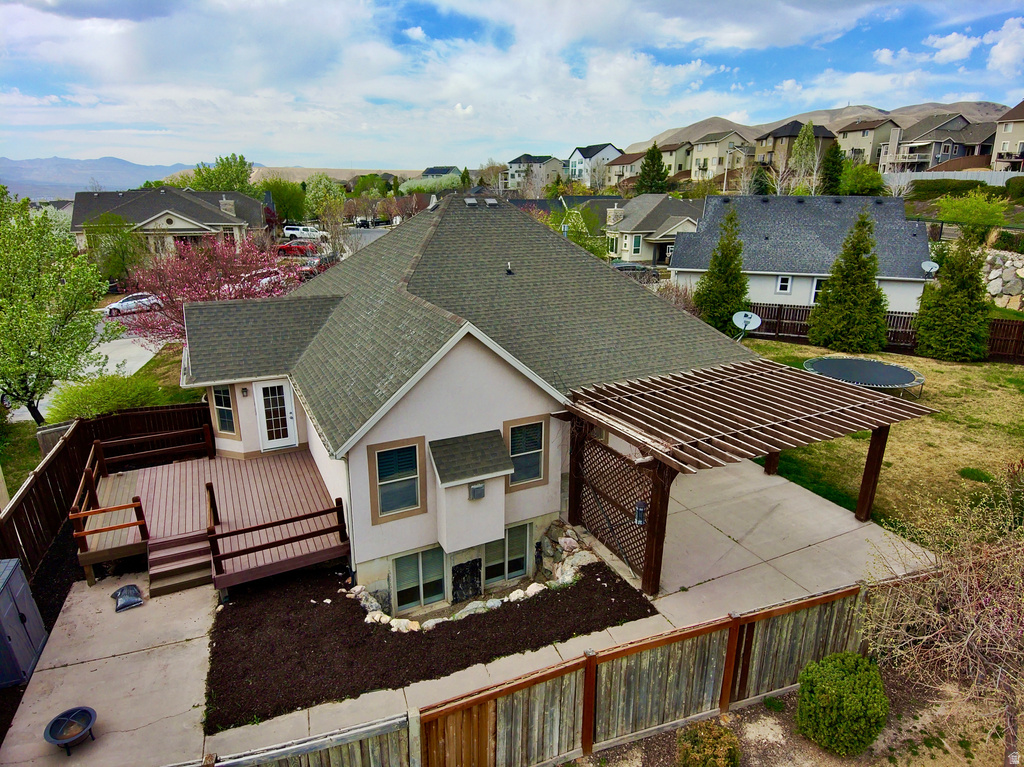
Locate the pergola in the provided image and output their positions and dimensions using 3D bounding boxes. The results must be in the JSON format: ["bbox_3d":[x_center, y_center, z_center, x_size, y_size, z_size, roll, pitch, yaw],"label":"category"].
[{"bbox_3d":[5.097,1.959,14.806,7.450,3.200,4.900,-8,20,-24],"label":"pergola"}]

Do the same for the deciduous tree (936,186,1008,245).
[{"bbox_3d":[34.433,-12.249,45.850,4.400,4.400,4.400,13,21,34],"label":"deciduous tree"}]

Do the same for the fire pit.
[{"bbox_3d":[-6.521,5.222,9.225,0.660,0.410,0.660,-12,22,-33],"label":"fire pit"}]

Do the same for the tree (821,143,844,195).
[{"bbox_3d":[50.070,-33.276,97.000,3.350,8.600,3.350,9,20,25],"label":"tree"}]

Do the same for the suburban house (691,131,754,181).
[{"bbox_3d":[47.348,-50.818,139.000,11.500,10.500,10.000,-7,19,-20],"label":"suburban house"}]

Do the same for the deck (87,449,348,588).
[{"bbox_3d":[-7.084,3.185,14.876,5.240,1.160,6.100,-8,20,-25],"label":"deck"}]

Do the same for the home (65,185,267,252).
[{"bbox_3d":[-36.095,-17.652,67.000,16.600,6.600,12.500,-7,19,-20],"label":"home"}]

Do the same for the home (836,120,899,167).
[{"bbox_3d":[68.162,-45.014,117.289,9.500,8.400,9.500,-4,18,-14],"label":"home"}]

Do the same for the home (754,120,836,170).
[{"bbox_3d":[56.107,-46.835,122.636,11.500,10.200,9.500,-6,18,-19],"label":"home"}]

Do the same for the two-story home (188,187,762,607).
[{"bbox_3d":[-1.995,-1.201,19.438,14.900,9.000,14.300,-8,20,-25],"label":"two-story home"}]

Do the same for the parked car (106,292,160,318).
[{"bbox_3d":[-29.405,-6.294,48.197,4.350,1.480,1.800,-13,22,-33],"label":"parked car"}]

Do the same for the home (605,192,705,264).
[{"bbox_3d":[17.462,-18.425,72.785,14.500,7.400,11.500,-9,20,-27],"label":"home"}]

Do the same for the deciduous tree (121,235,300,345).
[{"bbox_3d":[-13.885,-3.891,28.500,7.100,5.600,6.600,-8,20,-24],"label":"deciduous tree"}]

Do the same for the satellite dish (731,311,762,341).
[{"bbox_3d":[6.874,-1.700,18.200,0.830,0.820,0.600,6,19,18],"label":"satellite dish"}]

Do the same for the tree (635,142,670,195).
[{"bbox_3d":[27.199,-41.016,118.581,6.500,9.600,6.500,4,18,12],"label":"tree"}]

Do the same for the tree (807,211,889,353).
[{"bbox_3d":[18.096,-5.393,32.492,3.750,7.050,3.750,7,19,19],"label":"tree"}]

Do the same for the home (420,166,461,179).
[{"bbox_3d":[-27.060,-79.704,242.324,13.000,9.000,10.000,10,20,28],"label":"home"}]

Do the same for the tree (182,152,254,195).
[{"bbox_3d":[-39.246,-25.183,84.055,9.000,11.500,9.000,0,18,0],"label":"tree"}]

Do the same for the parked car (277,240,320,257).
[{"bbox_3d":[-21.955,-13.922,63.700,4.550,1.620,1.850,1,18,4],"label":"parked car"}]

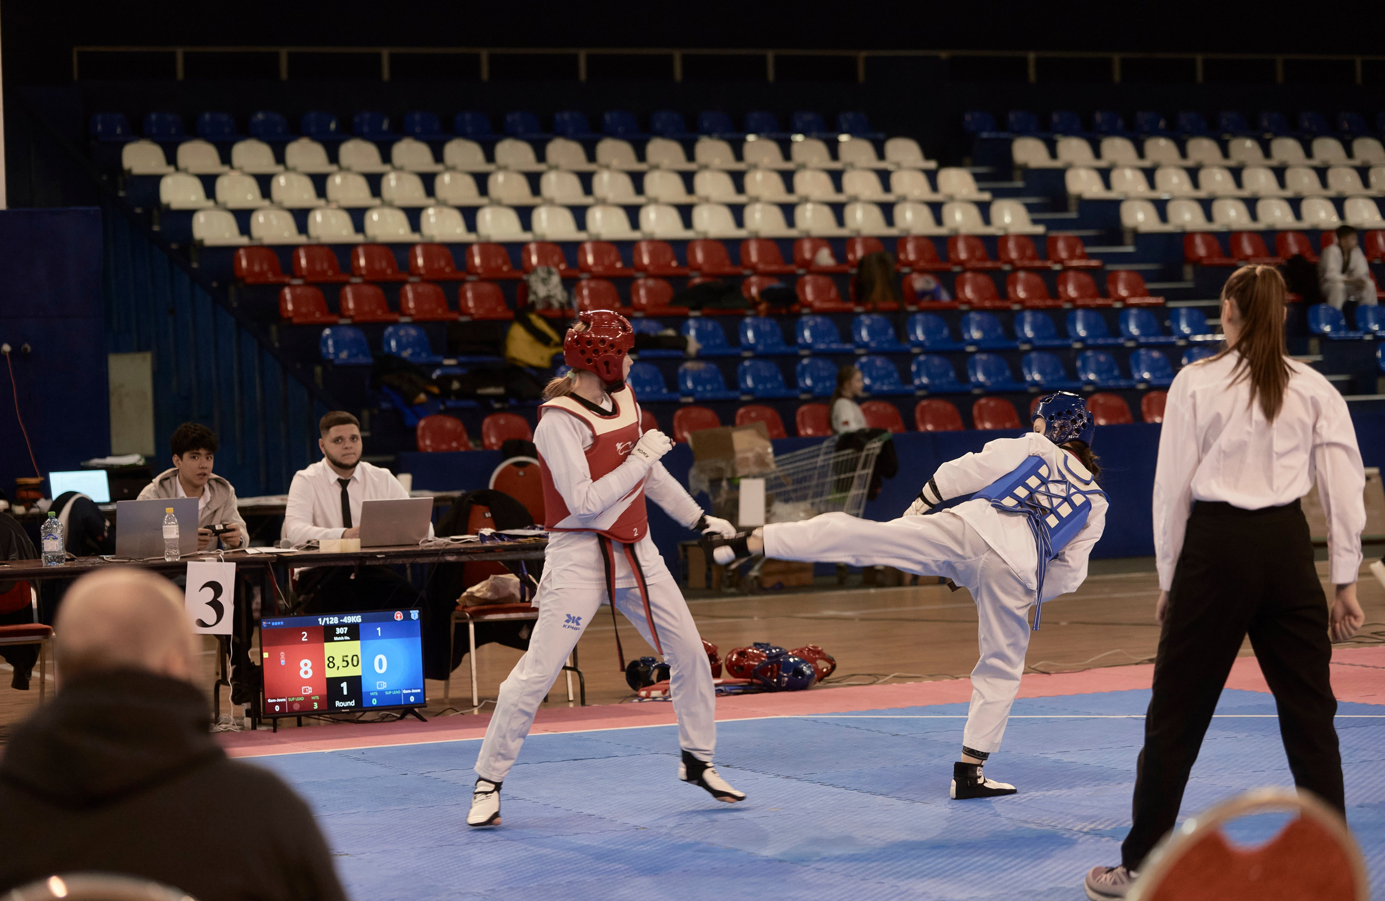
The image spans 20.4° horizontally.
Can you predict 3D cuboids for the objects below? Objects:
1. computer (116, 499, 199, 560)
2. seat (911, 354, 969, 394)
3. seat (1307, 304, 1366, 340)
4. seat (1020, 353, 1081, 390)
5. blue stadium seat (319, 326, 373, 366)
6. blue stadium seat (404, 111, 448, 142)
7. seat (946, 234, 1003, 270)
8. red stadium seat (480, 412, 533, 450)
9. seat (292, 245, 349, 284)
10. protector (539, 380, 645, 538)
[{"bbox_3d":[-2.258,0.316,16.023,0.355,0.233,0.300,-2,2,-26],"label":"computer"},{"bbox_3d":[1.932,-0.594,29.440,0.395,0.295,0.360,-2,2,-25],"label":"seat"},{"bbox_3d":[5.127,-1.025,30.622,0.370,0.277,0.350,-2,2,-25],"label":"seat"},{"bbox_3d":[2.648,-0.584,28.444,0.370,0.277,0.350,-2,2,-25],"label":"seat"},{"bbox_3d":[-2.406,-0.735,27.117,0.370,0.290,0.345,-2,2,-25],"label":"blue stadium seat"},{"bbox_3d":[-2.373,-2.949,34.818,0.395,0.295,0.360,-2,2,-25],"label":"blue stadium seat"},{"bbox_3d":[2.284,-1.590,30.877,0.360,0.285,0.375,-2,2,-25],"label":"seat"},{"bbox_3d":[-1.233,-0.098,26.703,0.405,0.295,0.350,-2,2,-26],"label":"red stadium seat"},{"bbox_3d":[-2.842,-1.425,29.490,0.405,0.295,0.360,-2,2,-27],"label":"seat"},{"bbox_3d":[-0.317,0.042,12.300,0.275,0.505,0.375,-2,2,40],"label":"protector"}]

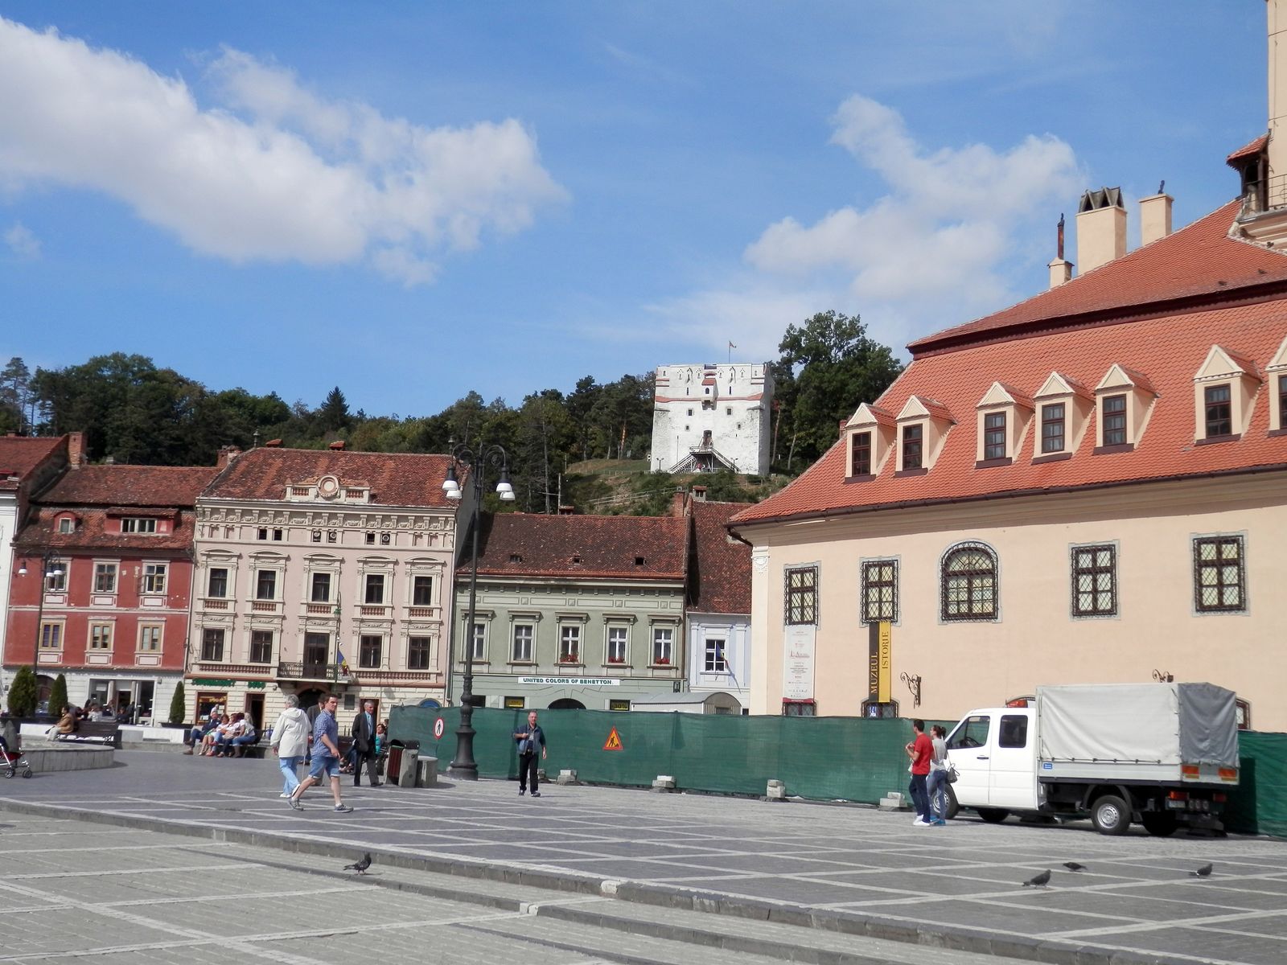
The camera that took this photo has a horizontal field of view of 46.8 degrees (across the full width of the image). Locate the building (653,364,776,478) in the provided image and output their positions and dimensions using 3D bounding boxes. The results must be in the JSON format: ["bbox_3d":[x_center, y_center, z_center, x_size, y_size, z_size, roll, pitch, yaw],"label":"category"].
[{"bbox_3d":[12.470,-9.568,264.373,18.600,19.253,16.000,0,-10,11],"label":"building"}]

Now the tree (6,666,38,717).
[{"bbox_3d":[-21.792,7.326,52.155,1.080,1.800,1.080,2,-10,0],"label":"tree"}]

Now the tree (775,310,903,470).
[{"bbox_3d":[34.778,-16.361,264.476,21.500,27.500,20.000,2,-10,0],"label":"tree"}]

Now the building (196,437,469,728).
[{"bbox_3d":[-17.967,6.859,89.066,14.590,17.606,14.000,2,-10,-2],"label":"building"}]

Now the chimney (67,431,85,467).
[{"bbox_3d":[-33.716,-1.945,88.500,0.850,2.200,0.800,2,-10,0],"label":"chimney"}]

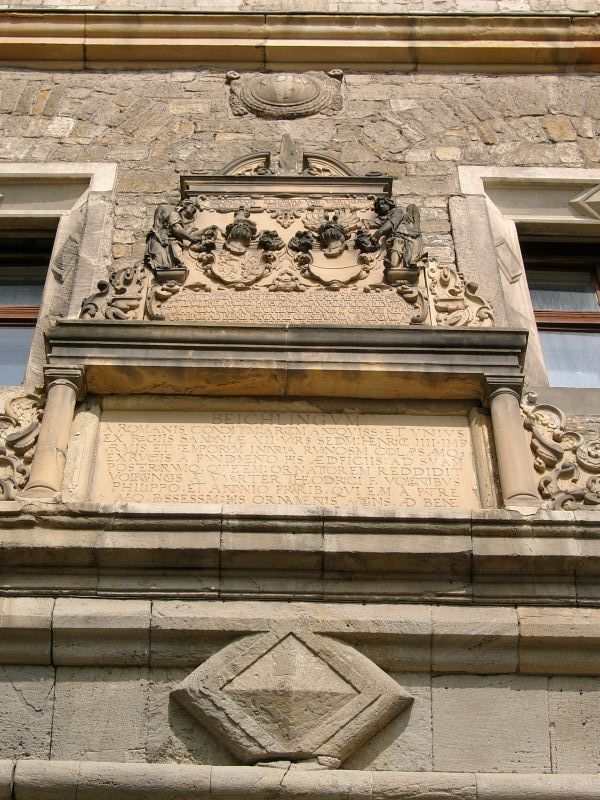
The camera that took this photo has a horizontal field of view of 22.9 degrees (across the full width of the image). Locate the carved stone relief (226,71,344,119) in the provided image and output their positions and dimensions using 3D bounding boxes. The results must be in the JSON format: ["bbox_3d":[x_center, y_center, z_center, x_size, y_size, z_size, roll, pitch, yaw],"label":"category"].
[{"bbox_3d":[-0.088,-1.932,9.169,0.734,0.652,0.180,1,-50,-1],"label":"carved stone relief"}]

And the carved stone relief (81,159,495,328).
[{"bbox_3d":[-0.059,-0.894,7.896,2.061,1.958,0.225,1,-50,-1],"label":"carved stone relief"}]

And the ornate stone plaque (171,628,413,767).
[{"bbox_3d":[-0.031,1.109,5.659,0.922,0.608,0.167,1,-50,-1],"label":"ornate stone plaque"}]

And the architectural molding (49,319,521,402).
[{"bbox_3d":[-0.061,-0.161,6.993,2.295,0.243,0.261,1,-50,-1],"label":"architectural molding"}]

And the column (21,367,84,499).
[{"bbox_3d":[-1.090,0.194,6.557,0.191,0.886,0.189,1,-50,-1],"label":"column"}]

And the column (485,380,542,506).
[{"bbox_3d":[0.936,0.231,6.581,0.191,0.886,0.189,1,-50,-1],"label":"column"}]

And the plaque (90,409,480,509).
[{"bbox_3d":[-0.063,0.279,6.648,1.732,0.725,0.103,1,-50,-1],"label":"plaque"}]

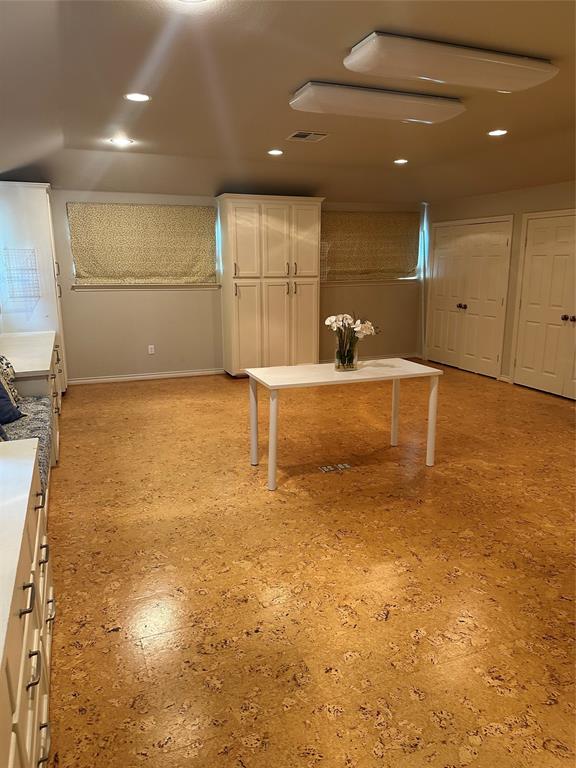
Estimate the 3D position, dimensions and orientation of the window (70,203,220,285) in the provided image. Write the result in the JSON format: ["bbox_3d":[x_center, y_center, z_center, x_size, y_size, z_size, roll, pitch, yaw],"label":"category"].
[{"bbox_3d":[-1.808,-1.788,6.865,1.840,0.985,0.077,-5,13,-19],"label":"window"}]

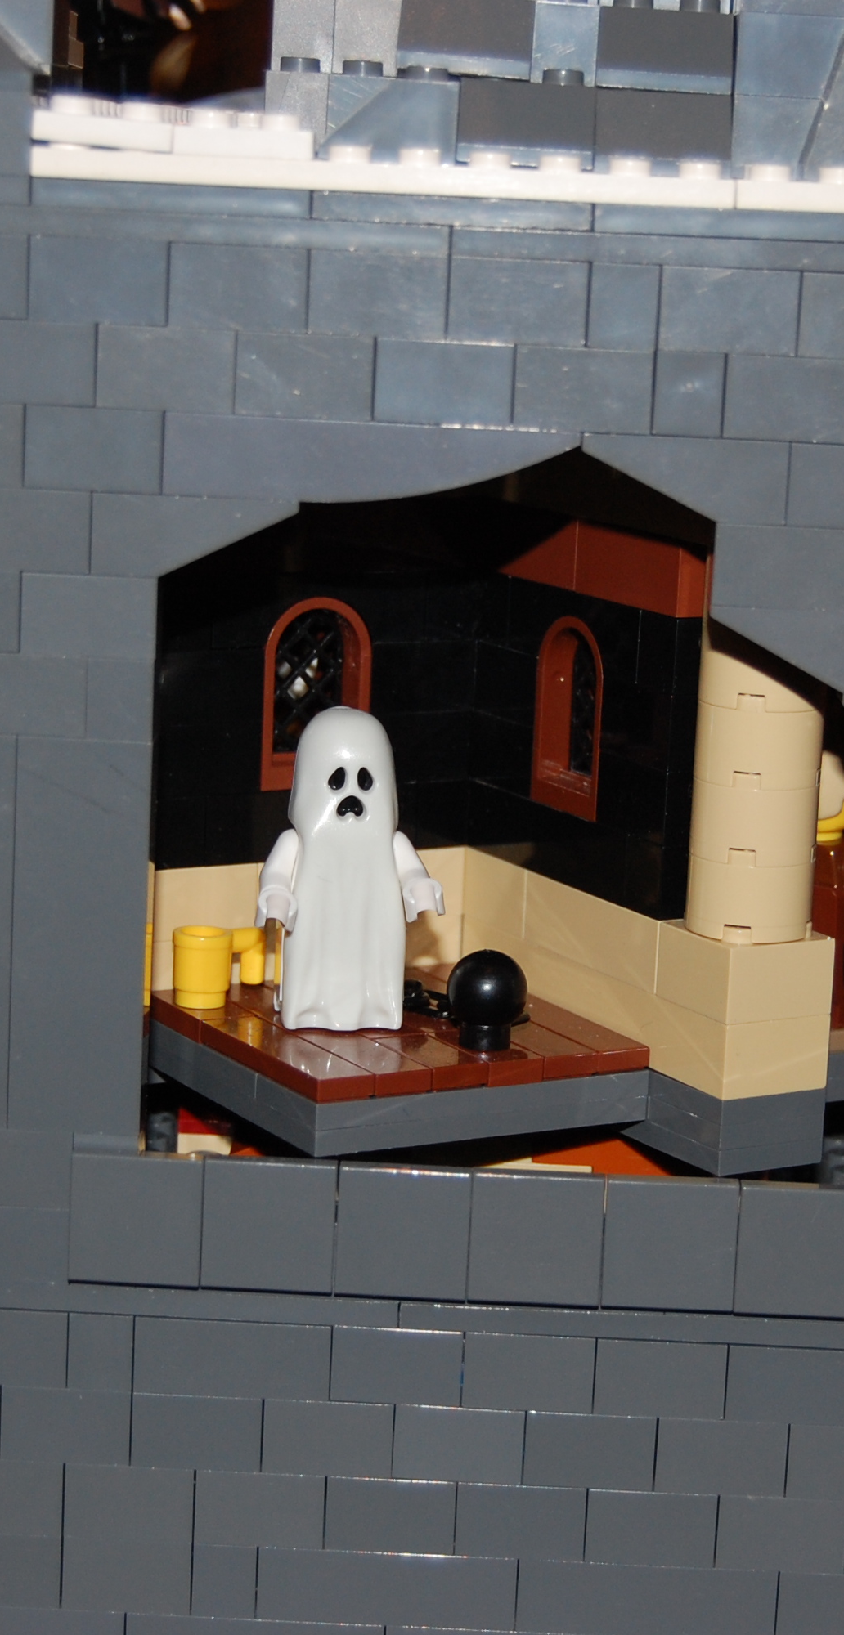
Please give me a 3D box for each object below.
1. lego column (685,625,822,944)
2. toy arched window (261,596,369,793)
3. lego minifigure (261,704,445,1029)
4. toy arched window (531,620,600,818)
[{"bbox_3d":[0.042,-0.007,0.432,0.016,0.042,0.016,2,11,0],"label":"lego column"},{"bbox_3d":[-0.016,-0.017,0.467,0.016,0.026,0.008,-4,13,-30],"label":"toy arched window"},{"bbox_3d":[-0.010,0.006,0.444,0.024,0.041,0.014,1,11,-8],"label":"lego minifigure"},{"bbox_3d":[0.022,-0.013,0.457,0.008,0.026,0.016,-4,13,-30],"label":"toy arched window"}]

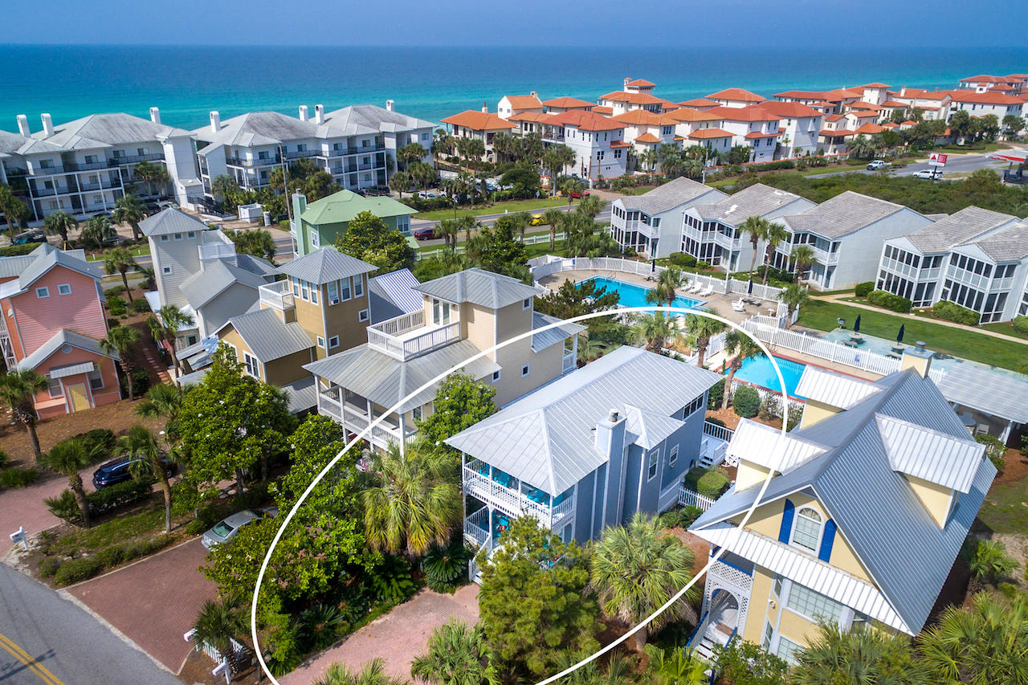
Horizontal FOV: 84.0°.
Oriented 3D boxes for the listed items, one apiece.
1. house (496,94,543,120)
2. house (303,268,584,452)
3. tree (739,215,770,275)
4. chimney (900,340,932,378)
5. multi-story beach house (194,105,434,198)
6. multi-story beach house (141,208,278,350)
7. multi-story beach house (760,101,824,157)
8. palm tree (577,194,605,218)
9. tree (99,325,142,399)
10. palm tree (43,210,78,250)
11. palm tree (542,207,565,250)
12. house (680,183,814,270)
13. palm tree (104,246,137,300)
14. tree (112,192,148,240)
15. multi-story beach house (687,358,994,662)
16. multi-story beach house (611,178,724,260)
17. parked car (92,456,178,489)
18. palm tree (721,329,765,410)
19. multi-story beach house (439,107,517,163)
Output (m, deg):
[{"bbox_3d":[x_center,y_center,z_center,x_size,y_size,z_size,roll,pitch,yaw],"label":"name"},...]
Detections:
[{"bbox_3d":[1.847,-58.990,153.497,9.655,13.130,6.692,-16,30,-31],"label":"house"},{"bbox_3d":[-4.307,0.741,40.774,9.280,11.463,16.579,21,32,37],"label":"house"},{"bbox_3d":[27.190,-10.580,64.980,3.600,7.250,3.600,0,25,0],"label":"tree"},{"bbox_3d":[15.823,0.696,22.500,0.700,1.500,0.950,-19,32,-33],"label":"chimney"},{"bbox_3d":[-32.783,-33.793,98.662,35.000,13.400,17.500,-20,33,-34],"label":"multi-story beach house"},{"bbox_3d":[-23.890,-4.874,45.600,9.200,10.400,8.600,-16,31,-29],"label":"multi-story beach house"},{"bbox_3d":[70.704,-54.907,146.430,12.585,12.505,9.548,-20,32,-37],"label":"multi-story beach house"},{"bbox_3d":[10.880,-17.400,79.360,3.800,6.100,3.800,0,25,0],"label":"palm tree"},{"bbox_3d":[-29.042,1.578,43.080,2.690,6.130,2.690,-20,34,-33],"label":"tree"},{"bbox_3d":[-59.170,-14.560,74.790,4.500,5.270,4.500,0,25,0],"label":"palm tree"},{"bbox_3d":[5.180,-14.540,74.430,2.950,5.560,2.950,0,25,0],"label":"palm tree"},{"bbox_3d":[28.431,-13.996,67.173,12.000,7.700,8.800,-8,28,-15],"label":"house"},{"bbox_3d":[-40.670,-6.930,59.430,3.800,5.880,3.800,0,25,0],"label":"palm tree"},{"bbox_3d":[-54.812,-17.941,81.620,3.963,6.461,3.667,0,25,0],"label":"tree"},{"bbox_3d":[15.944,8.152,27.130,8.571,11.046,13.280,21,32,37],"label":"multi-story beach house"},{"bbox_3d":[22.297,-17.287,77.255,16.800,8.600,8.100,-9,29,-16],"label":"multi-story beach house"},{"bbox_3d":[-22.282,7.561,33.600,4.600,1.650,1.900,-17,31,-30],"label":"parked car"},{"bbox_3d":[16.254,2.197,41.560,3.020,6.600,3.020,12,30,21],"label":"palm tree"},{"bbox_3d":[-8.690,-50.050,138.070,10.500,10.300,19.000,-14,29,-28],"label":"multi-story beach house"}]

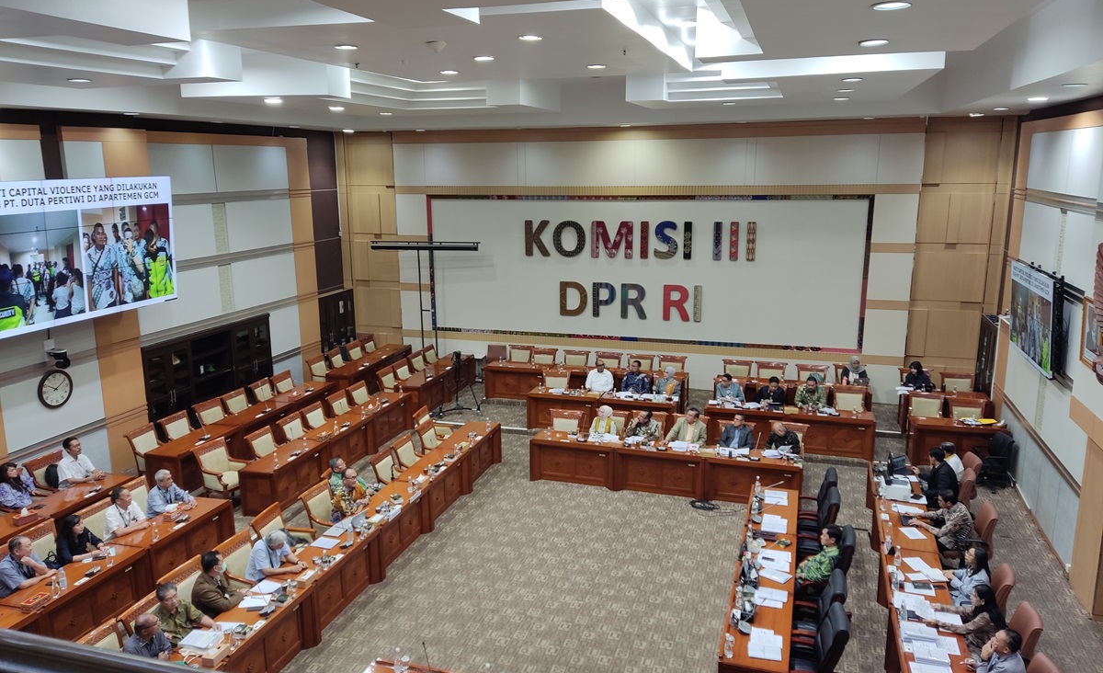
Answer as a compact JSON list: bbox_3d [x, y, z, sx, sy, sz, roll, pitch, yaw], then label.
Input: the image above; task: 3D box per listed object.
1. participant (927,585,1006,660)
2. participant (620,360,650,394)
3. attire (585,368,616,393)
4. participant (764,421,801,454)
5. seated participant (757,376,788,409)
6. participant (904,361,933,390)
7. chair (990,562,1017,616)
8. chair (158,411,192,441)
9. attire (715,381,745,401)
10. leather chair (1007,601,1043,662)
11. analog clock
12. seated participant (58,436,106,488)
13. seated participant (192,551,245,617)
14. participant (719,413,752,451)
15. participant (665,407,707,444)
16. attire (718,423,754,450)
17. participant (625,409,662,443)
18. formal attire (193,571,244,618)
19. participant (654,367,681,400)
[{"bbox_3d":[4.226,3.127,8.148,0.820,1.220,0.540,3,13,18],"label":"participant"},{"bbox_3d":[1.731,1.218,16.184,0.580,1.320,0.780,3,13,18],"label":"participant"},{"bbox_3d":[1.035,1.005,16.867,0.580,0.660,0.430,2,13,13],"label":"attire"},{"bbox_3d":[3.890,2.037,13.536,0.570,1.180,0.720,3,13,18],"label":"participant"},{"bbox_3d":[4.261,1.414,15.384,0.580,1.220,0.780,3,13,18],"label":"seated participant"},{"bbox_3d":[7.226,1.150,15.748,0.520,1.240,0.760,5,14,23],"label":"participant"},{"bbox_3d":[4.775,3.026,8.986,0.640,0.930,0.600,3,13,17],"label":"chair"},{"bbox_3d":[-6.558,1.951,14.399,0.670,1.030,0.680,3,13,18],"label":"chair"},{"bbox_3d":[3.465,1.191,15.529,0.530,0.600,0.500,3,13,18],"label":"attire"},{"bbox_3d":[4.481,3.234,8.044,0.650,1.050,0.600,3,13,18],"label":"leather chair"},{"bbox_3d":[-7.439,0.793,11.943,0.060,0.580,0.580,3,13,17],"label":"analog clock"},{"bbox_3d":[-6.833,2.127,11.870,0.820,1.300,0.560,2,13,11],"label":"seated participant"},{"bbox_3d":[-3.640,3.030,8.984,0.770,1.290,0.580,2,13,13],"label":"seated participant"},{"bbox_3d":[3.076,1.956,13.427,0.540,1.270,0.780,3,13,18],"label":"participant"},{"bbox_3d":[2.339,1.903,13.715,0.630,1.280,0.800,3,13,18],"label":"participant"},{"bbox_3d":[3.220,1.805,13.798,0.550,0.650,0.430,3,13,18],"label":"attire"},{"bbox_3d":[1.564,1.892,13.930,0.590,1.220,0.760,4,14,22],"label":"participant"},{"bbox_3d":[-3.693,2.891,8.992,0.630,0.600,0.580,2,13,13],"label":"formal attire"},{"bbox_3d":[2.372,1.270,16.364,0.530,1.270,0.700,4,13,23],"label":"participant"}]

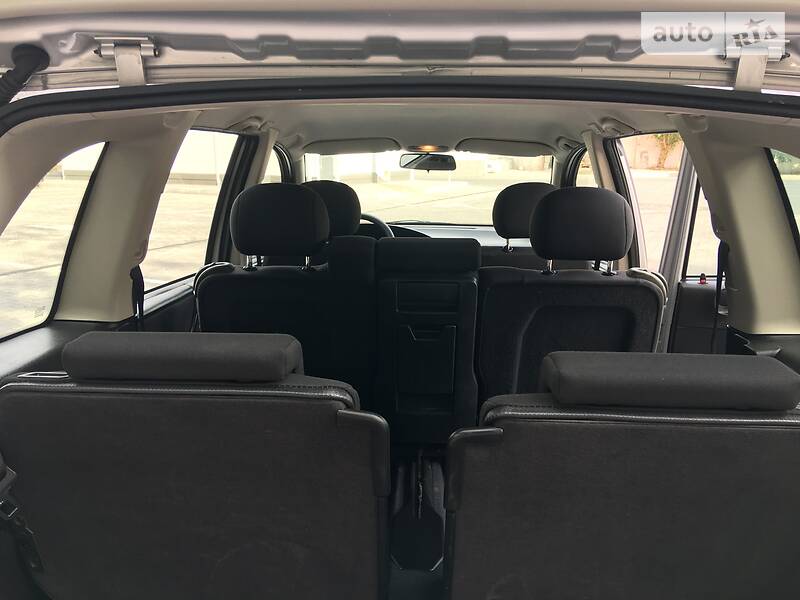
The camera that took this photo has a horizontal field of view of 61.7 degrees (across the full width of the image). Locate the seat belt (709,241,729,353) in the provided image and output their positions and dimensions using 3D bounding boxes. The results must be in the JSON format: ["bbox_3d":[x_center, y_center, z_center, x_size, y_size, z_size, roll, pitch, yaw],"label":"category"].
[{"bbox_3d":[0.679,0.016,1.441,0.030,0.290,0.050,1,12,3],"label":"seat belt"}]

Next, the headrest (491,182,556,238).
[{"bbox_3d":[0.455,-0.309,2.300,0.275,0.190,0.120,1,20,3],"label":"headrest"}]

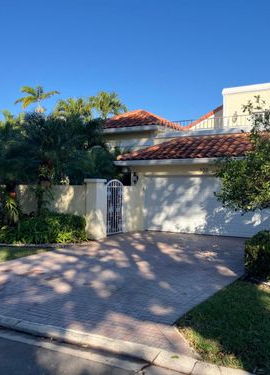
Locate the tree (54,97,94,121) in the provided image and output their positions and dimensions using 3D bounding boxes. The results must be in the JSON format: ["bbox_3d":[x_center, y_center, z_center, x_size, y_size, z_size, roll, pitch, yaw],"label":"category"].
[{"bbox_3d":[-4.258,-2.400,28.000,3.000,7.900,3.000,0,0,0],"label":"tree"}]

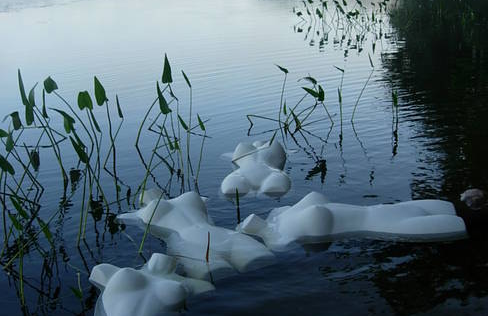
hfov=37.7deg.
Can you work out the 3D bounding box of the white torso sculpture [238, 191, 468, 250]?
[{"bbox_3d":[0.416,0.260,2.821,0.860,0.240,0.440,-1,19,-4],"label":"white torso sculpture"}]

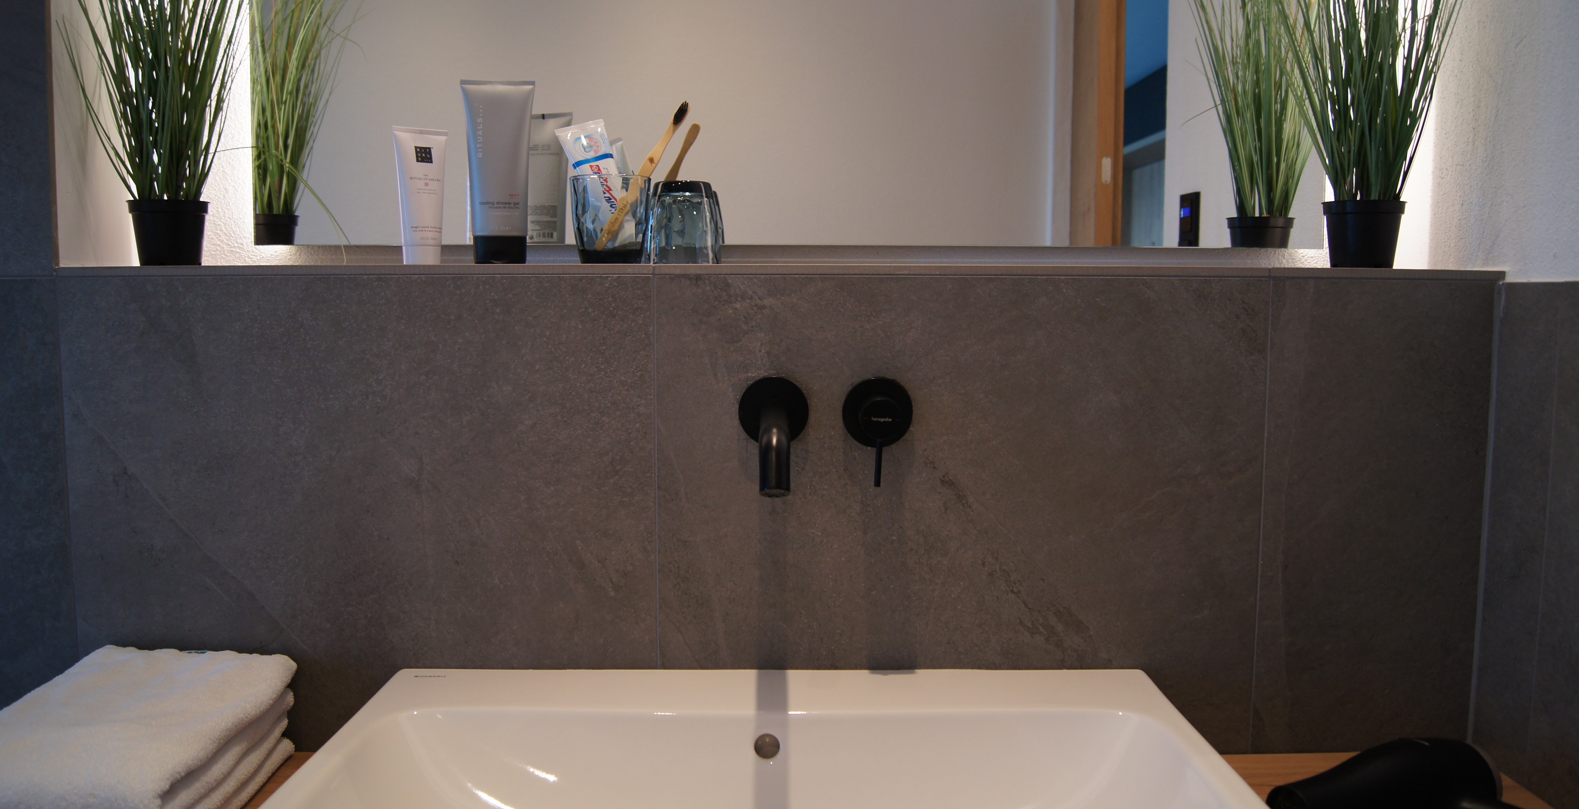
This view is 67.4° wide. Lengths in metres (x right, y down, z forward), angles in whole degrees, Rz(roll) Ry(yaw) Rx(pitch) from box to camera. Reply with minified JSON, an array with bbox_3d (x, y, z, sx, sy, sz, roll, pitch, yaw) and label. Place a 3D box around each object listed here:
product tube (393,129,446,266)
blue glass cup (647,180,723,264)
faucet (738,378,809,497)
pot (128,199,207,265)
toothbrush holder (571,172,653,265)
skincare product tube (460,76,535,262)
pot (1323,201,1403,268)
[{"bbox_3d":[-0.373,-0.210,1.202,0.056,0.137,0.038,-4,7,-33],"label":"product tube"},{"bbox_3d":[-0.115,-0.193,1.275,0.083,0.088,0.083,0,6,0],"label":"blue glass cup"},{"bbox_3d":[-0.015,0.025,1.062,0.069,0.083,0.222,0,6,0],"label":"faucet"},{"bbox_3d":[-0.635,-0.173,1.214,0.076,0.065,0.076,0,6,0],"label":"pot"},{"bbox_3d":[-0.181,-0.185,1.204,0.080,0.087,0.080,0,6,0],"label":"toothbrush holder"},{"bbox_3d":[-0.297,-0.237,1.216,0.075,0.188,0.044,-1,6,-10],"label":"skincare product tube"},{"bbox_3d":[0.580,-0.169,1.195,0.076,0.065,0.076,0,6,0],"label":"pot"}]

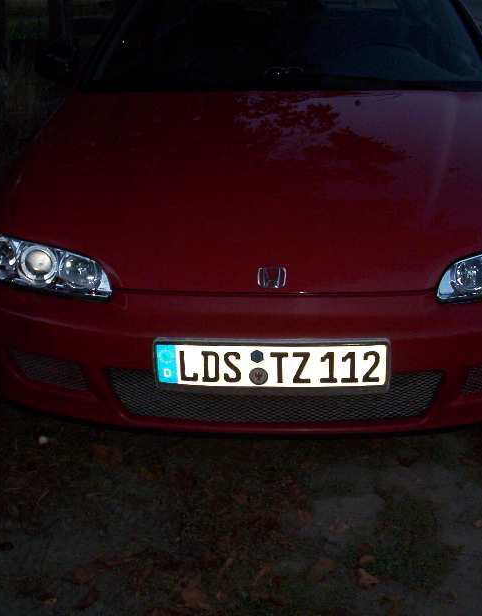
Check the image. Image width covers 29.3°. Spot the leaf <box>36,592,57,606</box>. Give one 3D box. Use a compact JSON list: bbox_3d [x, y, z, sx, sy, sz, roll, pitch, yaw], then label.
[{"bbox_3d":[-0.422,0.623,1.994,0.048,0.015,0.036,0,22,5],"label":"leaf"}]

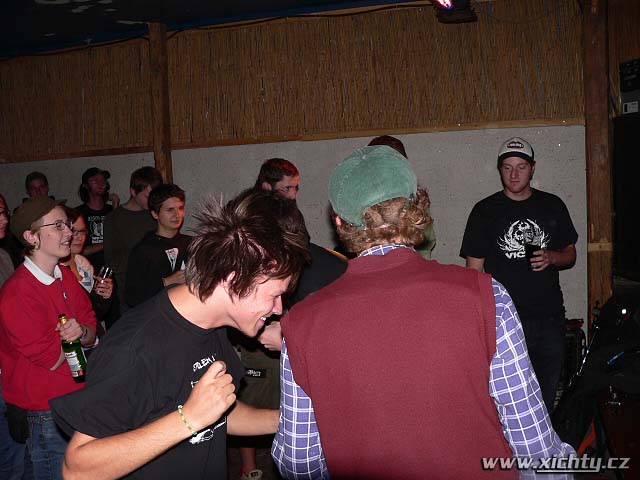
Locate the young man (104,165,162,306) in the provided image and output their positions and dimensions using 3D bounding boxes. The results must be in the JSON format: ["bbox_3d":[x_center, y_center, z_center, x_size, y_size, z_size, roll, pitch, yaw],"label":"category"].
[{"bbox_3d":[-1.116,0.432,4.189,0.470,1.770,0.330,-3,3,-37],"label":"young man"}]

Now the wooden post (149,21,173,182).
[{"bbox_3d":[-1.133,-0.138,4.863,0.140,2.850,0.140,-2,3,-15],"label":"wooden post"}]

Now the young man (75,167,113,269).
[{"bbox_3d":[-1.563,0.385,4.739,0.520,1.790,0.360,-2,3,-13],"label":"young man"}]

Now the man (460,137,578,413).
[{"bbox_3d":[0.987,0.406,3.310,0.560,1.820,0.380,-1,3,12],"label":"man"}]

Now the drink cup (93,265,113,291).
[{"bbox_3d":[-0.992,0.183,3.050,0.075,0.125,0.075,14,6,-1],"label":"drink cup"}]

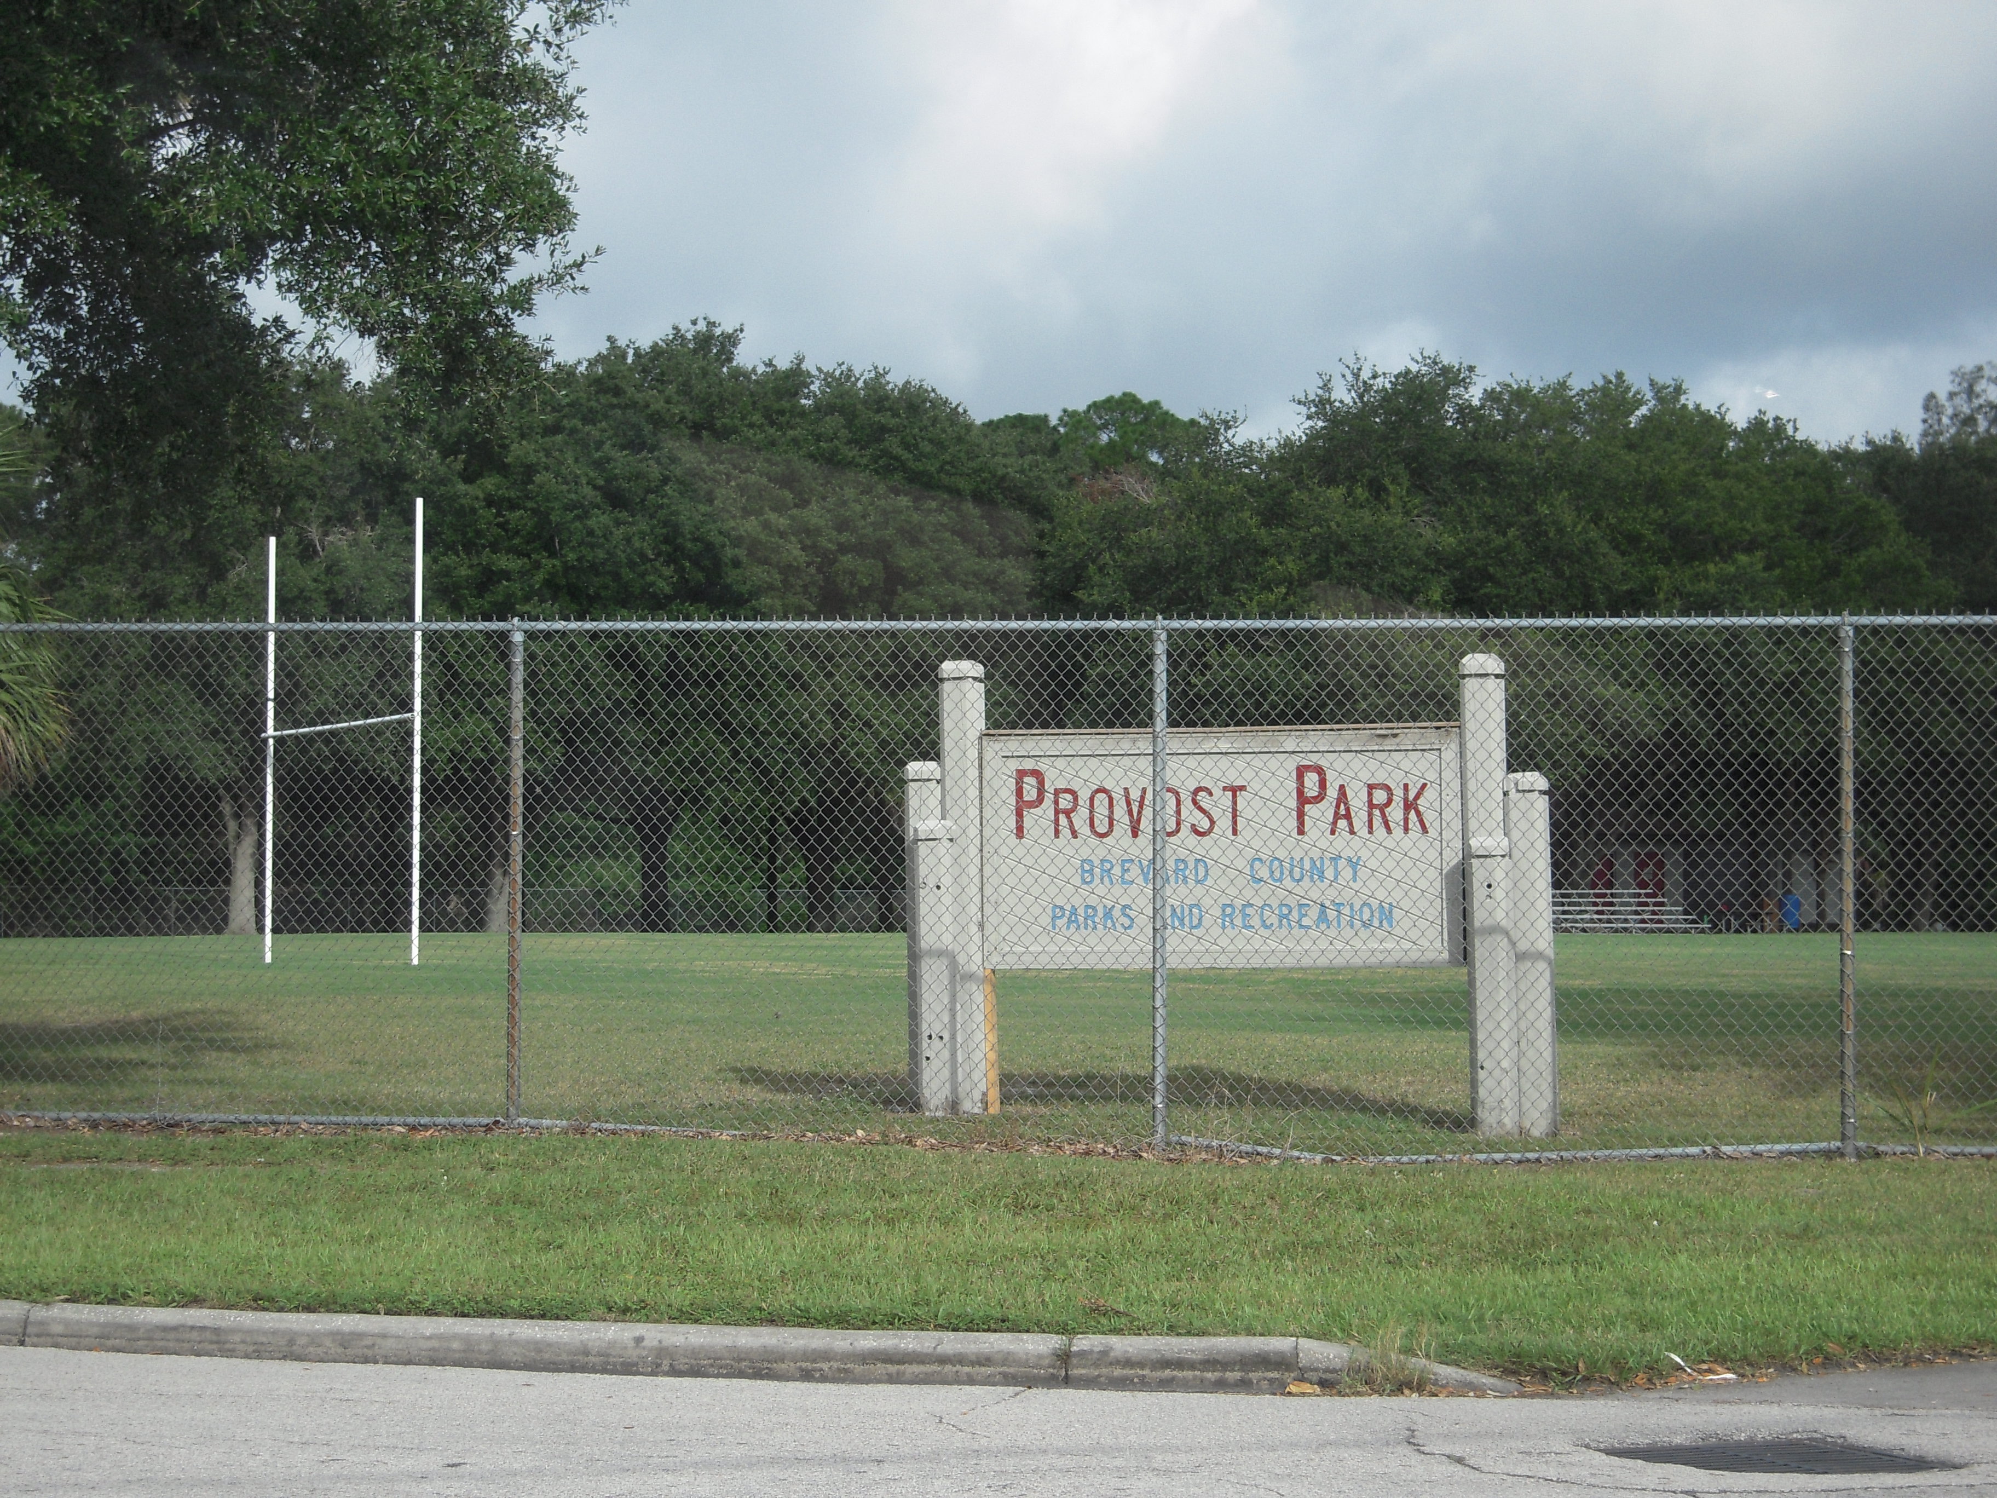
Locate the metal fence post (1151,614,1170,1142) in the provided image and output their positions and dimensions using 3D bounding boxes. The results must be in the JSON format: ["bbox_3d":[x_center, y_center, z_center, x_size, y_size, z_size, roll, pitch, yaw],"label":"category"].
[{"bbox_3d":[0.720,0.612,20.950,0.065,2.364,0.065,0,-2,13],"label":"metal fence post"}]

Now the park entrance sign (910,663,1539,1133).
[{"bbox_3d":[1.120,0.725,23.250,3.280,2.380,0.480,0,-2,13],"label":"park entrance sign"}]

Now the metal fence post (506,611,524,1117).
[{"bbox_3d":[-2.240,0.571,21.660,0.065,2.336,0.065,0,-2,13],"label":"metal fence post"}]

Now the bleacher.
[{"bbox_3d":[15.070,4.040,115.500,4.570,1.070,2.650,1,-2,-28],"label":"bleacher"}]

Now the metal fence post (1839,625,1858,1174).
[{"bbox_3d":[3.680,0.602,20.240,0.065,2.358,0.065,0,-2,13],"label":"metal fence post"}]

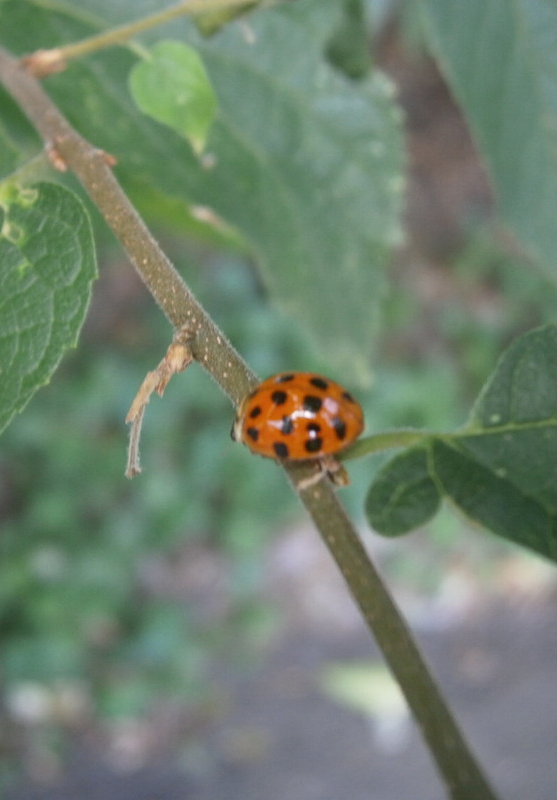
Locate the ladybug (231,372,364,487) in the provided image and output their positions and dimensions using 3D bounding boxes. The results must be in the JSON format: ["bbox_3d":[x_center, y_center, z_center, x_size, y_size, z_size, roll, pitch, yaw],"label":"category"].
[{"bbox_3d":[0.001,0.001,0.077,0.007,0.004,0.005,-3,43,18],"label":"ladybug"}]

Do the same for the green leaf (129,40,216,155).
[{"bbox_3d":[-0.006,-0.019,0.090,0.005,0.007,0.001,-29,7,-14],"label":"green leaf"}]

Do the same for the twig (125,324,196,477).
[{"bbox_3d":[-0.007,0.000,0.080,0.002,0.009,0.002,21,7,2],"label":"twig"}]

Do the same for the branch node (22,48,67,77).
[{"bbox_3d":[-0.014,-0.021,0.088,0.003,0.002,0.002,-14,15,3],"label":"branch node"}]

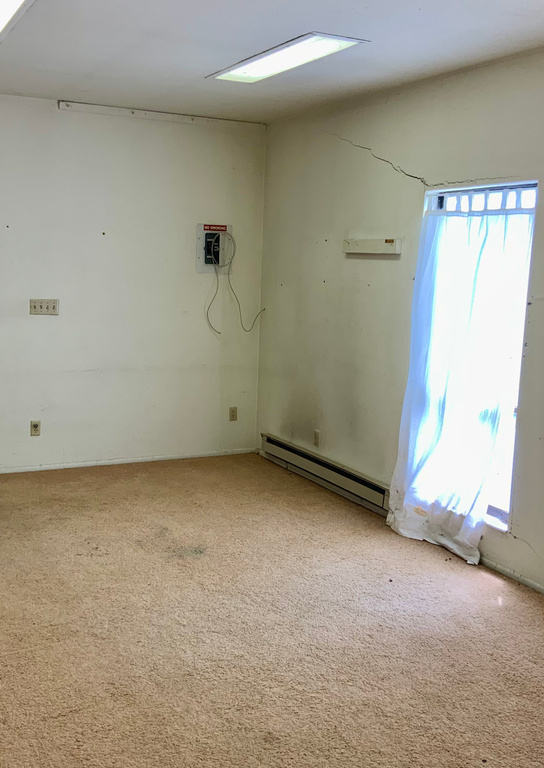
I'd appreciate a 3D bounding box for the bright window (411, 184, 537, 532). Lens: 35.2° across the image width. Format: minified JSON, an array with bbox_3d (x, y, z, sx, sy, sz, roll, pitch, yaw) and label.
[{"bbox_3d":[1.139,-0.182,4.884,0.100,1.834,0.910,-3,10,-28],"label":"bright window"}]

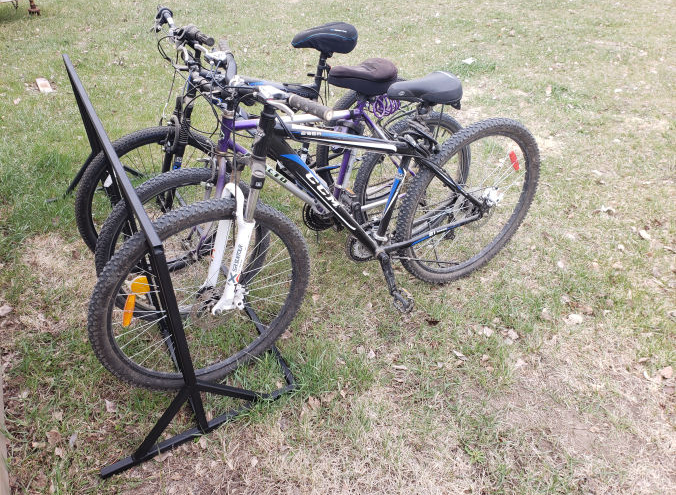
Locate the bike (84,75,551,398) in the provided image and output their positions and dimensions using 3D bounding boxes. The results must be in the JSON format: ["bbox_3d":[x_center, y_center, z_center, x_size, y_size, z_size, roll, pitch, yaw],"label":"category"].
[{"bbox_3d":[0.071,-0.128,1.763,1.830,1.060,0.640,-19,41,-24],"label":"bike"}]

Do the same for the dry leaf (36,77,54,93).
[{"bbox_3d":[-2.508,-1.391,4.346,0.130,0.040,0.280,-19,41,-23],"label":"dry leaf"}]

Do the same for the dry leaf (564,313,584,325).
[{"bbox_3d":[0.957,0.289,2.054,0.075,0.020,0.060,21,42,26],"label":"dry leaf"}]

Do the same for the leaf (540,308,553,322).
[{"bbox_3d":[0.851,0.277,2.071,0.050,0.020,0.065,18,41,23],"label":"leaf"}]

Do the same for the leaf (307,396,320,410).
[{"bbox_3d":[-0.084,0.534,1.739,0.048,0.020,0.055,-3,37,-4],"label":"leaf"}]

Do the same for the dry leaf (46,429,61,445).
[{"bbox_3d":[-0.922,0.612,1.645,0.048,0.020,0.058,-31,46,-34],"label":"dry leaf"}]

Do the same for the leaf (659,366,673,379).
[{"bbox_3d":[1.183,0.451,1.834,0.052,0.020,0.052,30,46,34],"label":"leaf"}]

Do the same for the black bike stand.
[{"bbox_3d":[-0.891,-0.177,2.094,0.650,0.760,1.884,-19,40,-23],"label":"black bike stand"}]

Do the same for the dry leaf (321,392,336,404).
[{"bbox_3d":[-0.033,0.522,1.755,0.055,0.020,0.050,-2,37,-2],"label":"dry leaf"}]

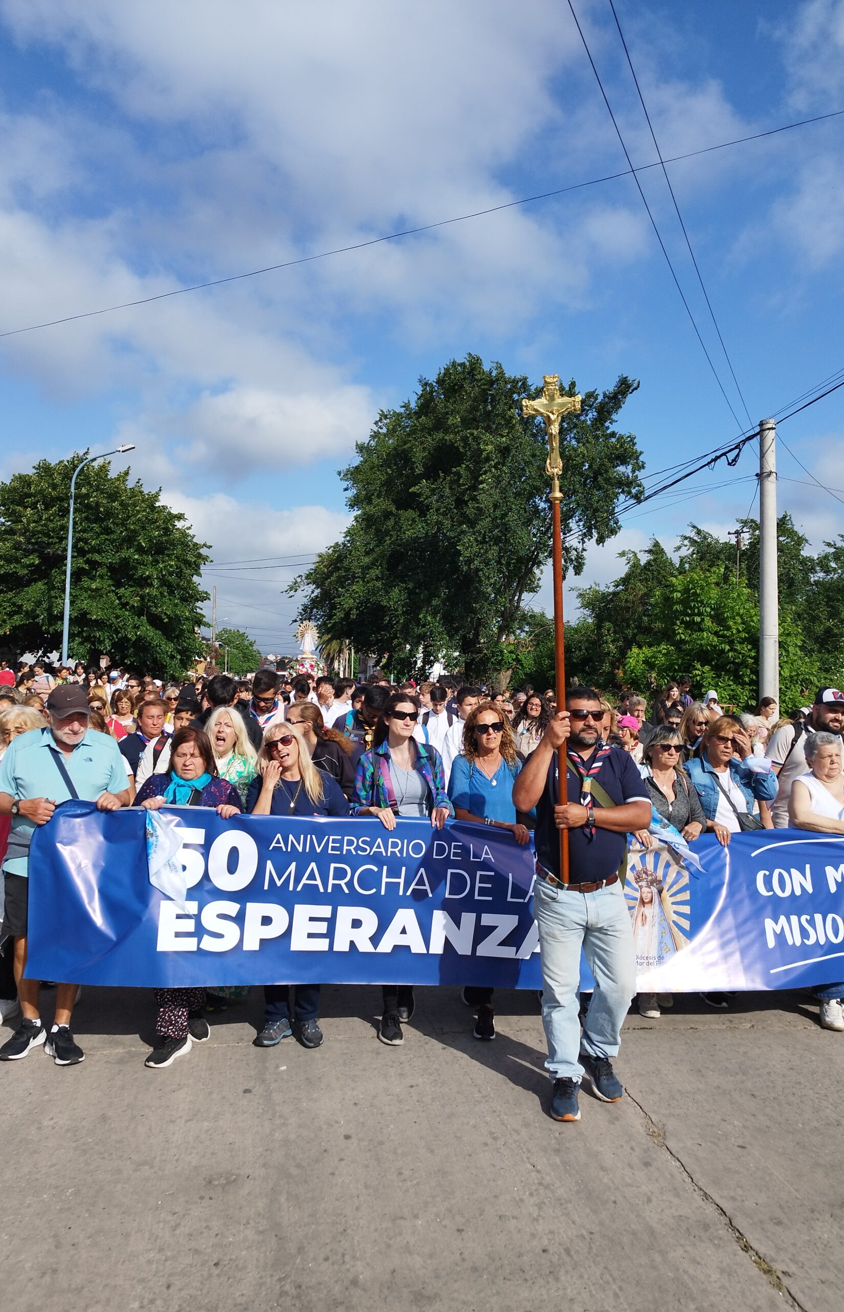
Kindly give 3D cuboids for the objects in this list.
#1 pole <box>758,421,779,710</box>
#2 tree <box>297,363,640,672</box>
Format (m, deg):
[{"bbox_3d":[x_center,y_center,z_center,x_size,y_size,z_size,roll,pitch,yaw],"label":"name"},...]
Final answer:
[{"bbox_3d":[5.900,-1.070,15.500,0.330,5.900,0.330,1,0,0],"label":"pole"},{"bbox_3d":[1.450,-3.850,29.000,11.200,11.400,10.500,1,0,0],"label":"tree"}]

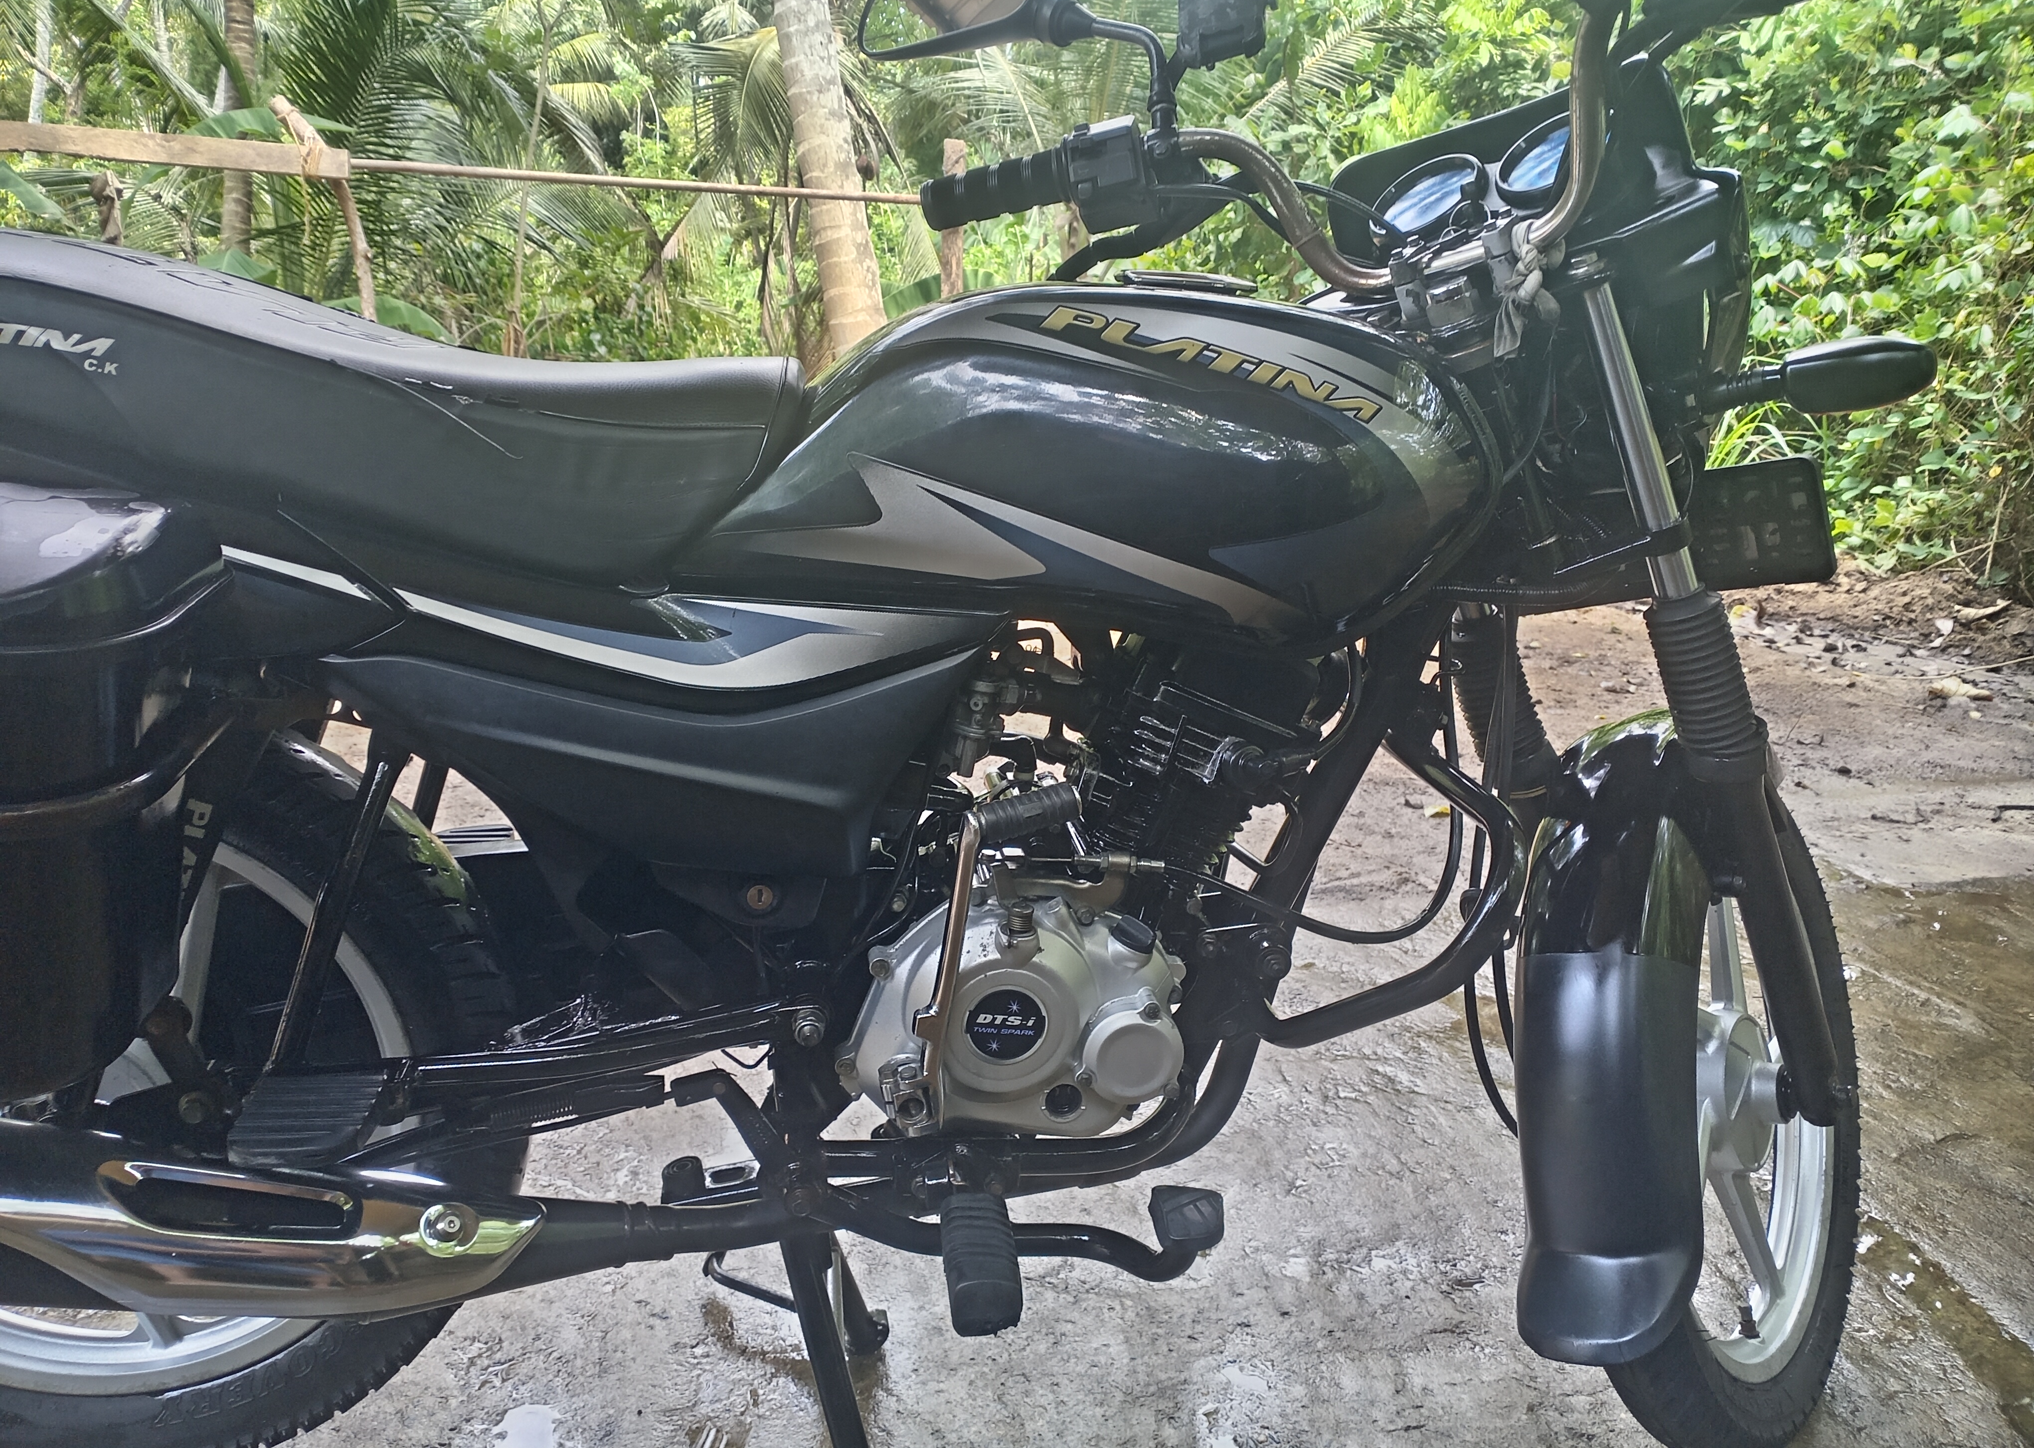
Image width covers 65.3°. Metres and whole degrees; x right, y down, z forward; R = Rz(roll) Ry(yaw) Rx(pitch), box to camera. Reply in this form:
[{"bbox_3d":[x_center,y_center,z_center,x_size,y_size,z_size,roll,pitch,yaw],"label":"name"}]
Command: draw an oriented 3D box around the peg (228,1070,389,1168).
[{"bbox_3d":[-0.401,0.227,0.908,0.068,0.020,0.086,1,15,-7],"label":"peg"}]

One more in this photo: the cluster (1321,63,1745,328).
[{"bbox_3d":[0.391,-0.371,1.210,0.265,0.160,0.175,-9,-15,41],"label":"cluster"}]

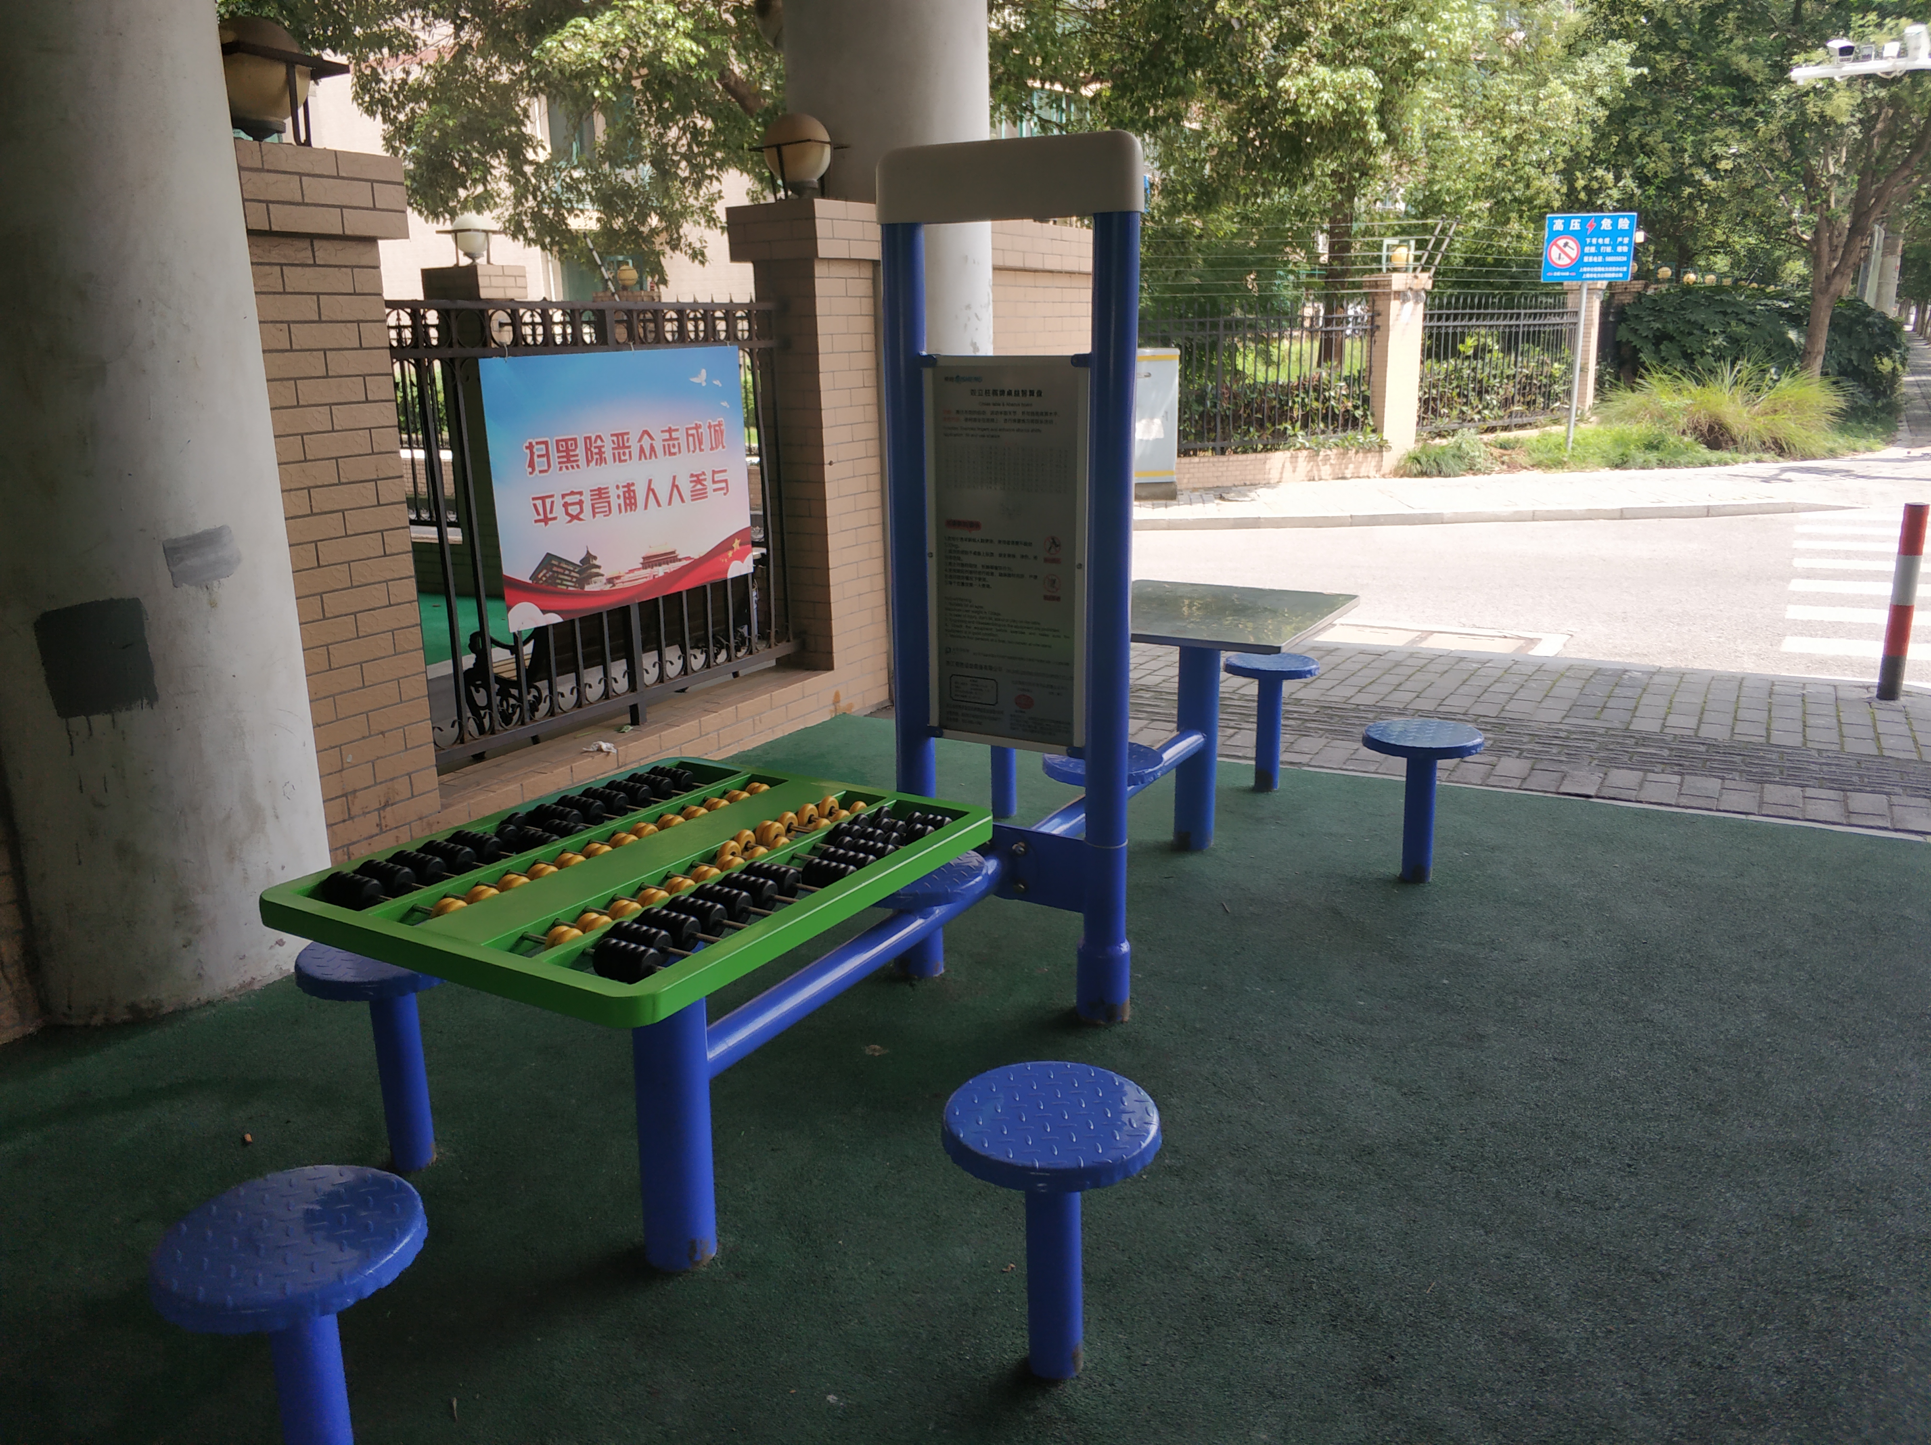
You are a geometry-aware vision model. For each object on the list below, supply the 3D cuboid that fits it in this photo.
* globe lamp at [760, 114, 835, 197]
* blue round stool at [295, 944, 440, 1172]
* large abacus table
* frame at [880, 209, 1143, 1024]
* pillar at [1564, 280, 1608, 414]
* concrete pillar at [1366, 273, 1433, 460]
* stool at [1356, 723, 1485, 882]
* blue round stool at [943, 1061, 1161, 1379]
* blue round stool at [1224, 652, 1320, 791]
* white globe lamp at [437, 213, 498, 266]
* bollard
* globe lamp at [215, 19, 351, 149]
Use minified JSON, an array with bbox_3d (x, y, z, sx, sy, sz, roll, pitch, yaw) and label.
[{"bbox_3d":[-0.603,-2.055,5.470,0.265,0.310,0.265,-1,15,0],"label":"globe lamp"},{"bbox_3d":[-1.005,0.597,2.693,0.307,0.418,0.307,-1,15,0],"label":"blue round stool"},{"bbox_3d":[-0.479,0.536,2.413,0.748,0.700,0.845,8,17,32],"label":"large abacus table"},{"bbox_3d":[0.096,-0.218,3.245,0.580,1.720,0.117,8,17,30],"label":"frame"},{"bbox_3d":[7.304,-4.303,17.800,0.420,1.800,0.480,8,17,30],"label":"pillar"},{"bbox_3d":[4.160,-3.383,14.600,0.480,1.850,0.420,-8,16,-23],"label":"concrete pillar"},{"bbox_3d":[1.244,0.230,4.116,0.307,0.418,0.307,8,17,30],"label":"stool"},{"bbox_3d":[0.130,0.753,2.192,0.307,0.418,0.307,-1,15,0],"label":"blue round stool"},{"bbox_3d":[0.992,0.006,4.904,0.307,0.418,0.307,-1,15,0],"label":"blue round stool"},{"bbox_3d":[-3.116,-3.047,9.500,0.330,0.330,0.330,9,18,32],"label":"white globe lamp"},{"bbox_3d":[3.768,-0.476,6.043,0.117,0.780,0.117,8,17,30],"label":"bollard"},{"bbox_3d":[-1.698,-1.528,3.602,0.280,0.320,0.280,8,17,30],"label":"globe lamp"}]

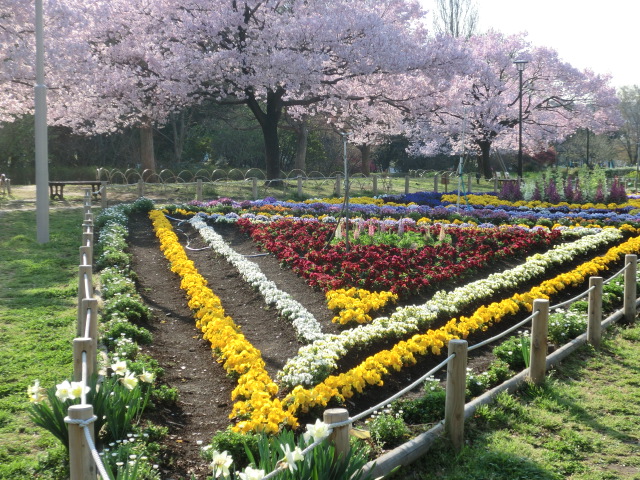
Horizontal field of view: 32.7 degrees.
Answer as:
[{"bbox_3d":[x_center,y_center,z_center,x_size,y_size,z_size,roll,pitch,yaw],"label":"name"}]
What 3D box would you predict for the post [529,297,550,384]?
[{"bbox_3d":[1.391,0.651,6.930,0.100,0.540,0.100,0,5,0],"label":"post"}]

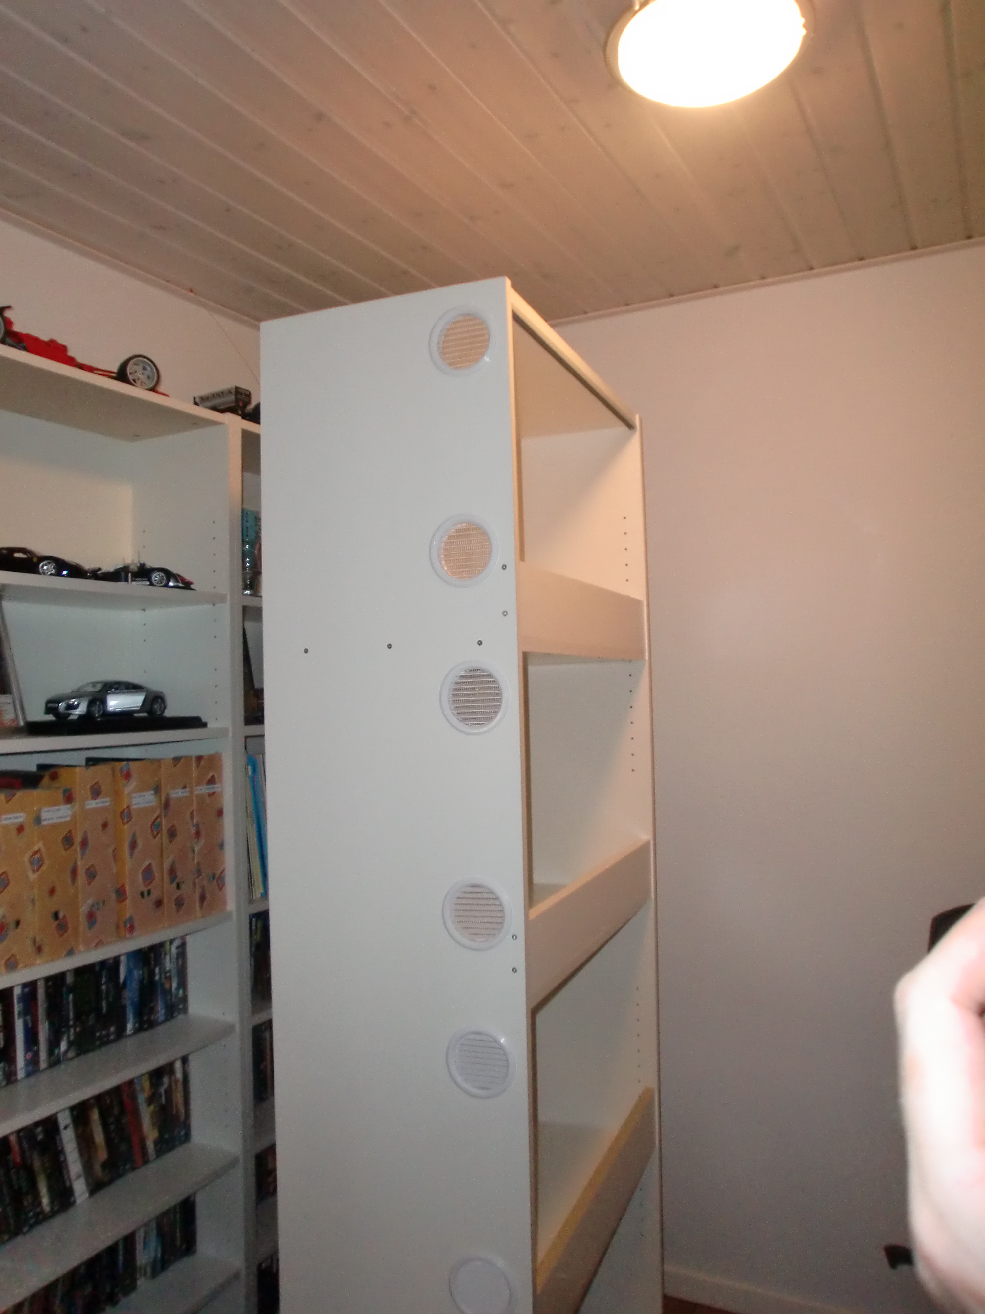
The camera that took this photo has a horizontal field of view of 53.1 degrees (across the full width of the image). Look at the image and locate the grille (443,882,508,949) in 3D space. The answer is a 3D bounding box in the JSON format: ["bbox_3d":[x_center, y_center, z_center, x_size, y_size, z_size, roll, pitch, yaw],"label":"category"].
[{"bbox_3d":[-0.019,0.338,1.294,0.095,0.095,0.013,-2,-2,21],"label":"grille"}]

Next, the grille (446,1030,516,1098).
[{"bbox_3d":[-0.015,0.530,1.288,0.095,0.095,0.013,-2,-2,21],"label":"grille"}]

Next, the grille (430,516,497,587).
[{"bbox_3d":[-0.037,-0.140,1.310,0.095,0.095,0.013,-2,-2,21],"label":"grille"}]

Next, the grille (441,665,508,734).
[{"bbox_3d":[-0.023,0.055,1.301,0.095,0.095,0.013,-2,-2,21],"label":"grille"}]

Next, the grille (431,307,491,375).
[{"bbox_3d":[-0.038,-0.419,1.316,0.095,0.095,0.013,-2,-2,21],"label":"grille"}]

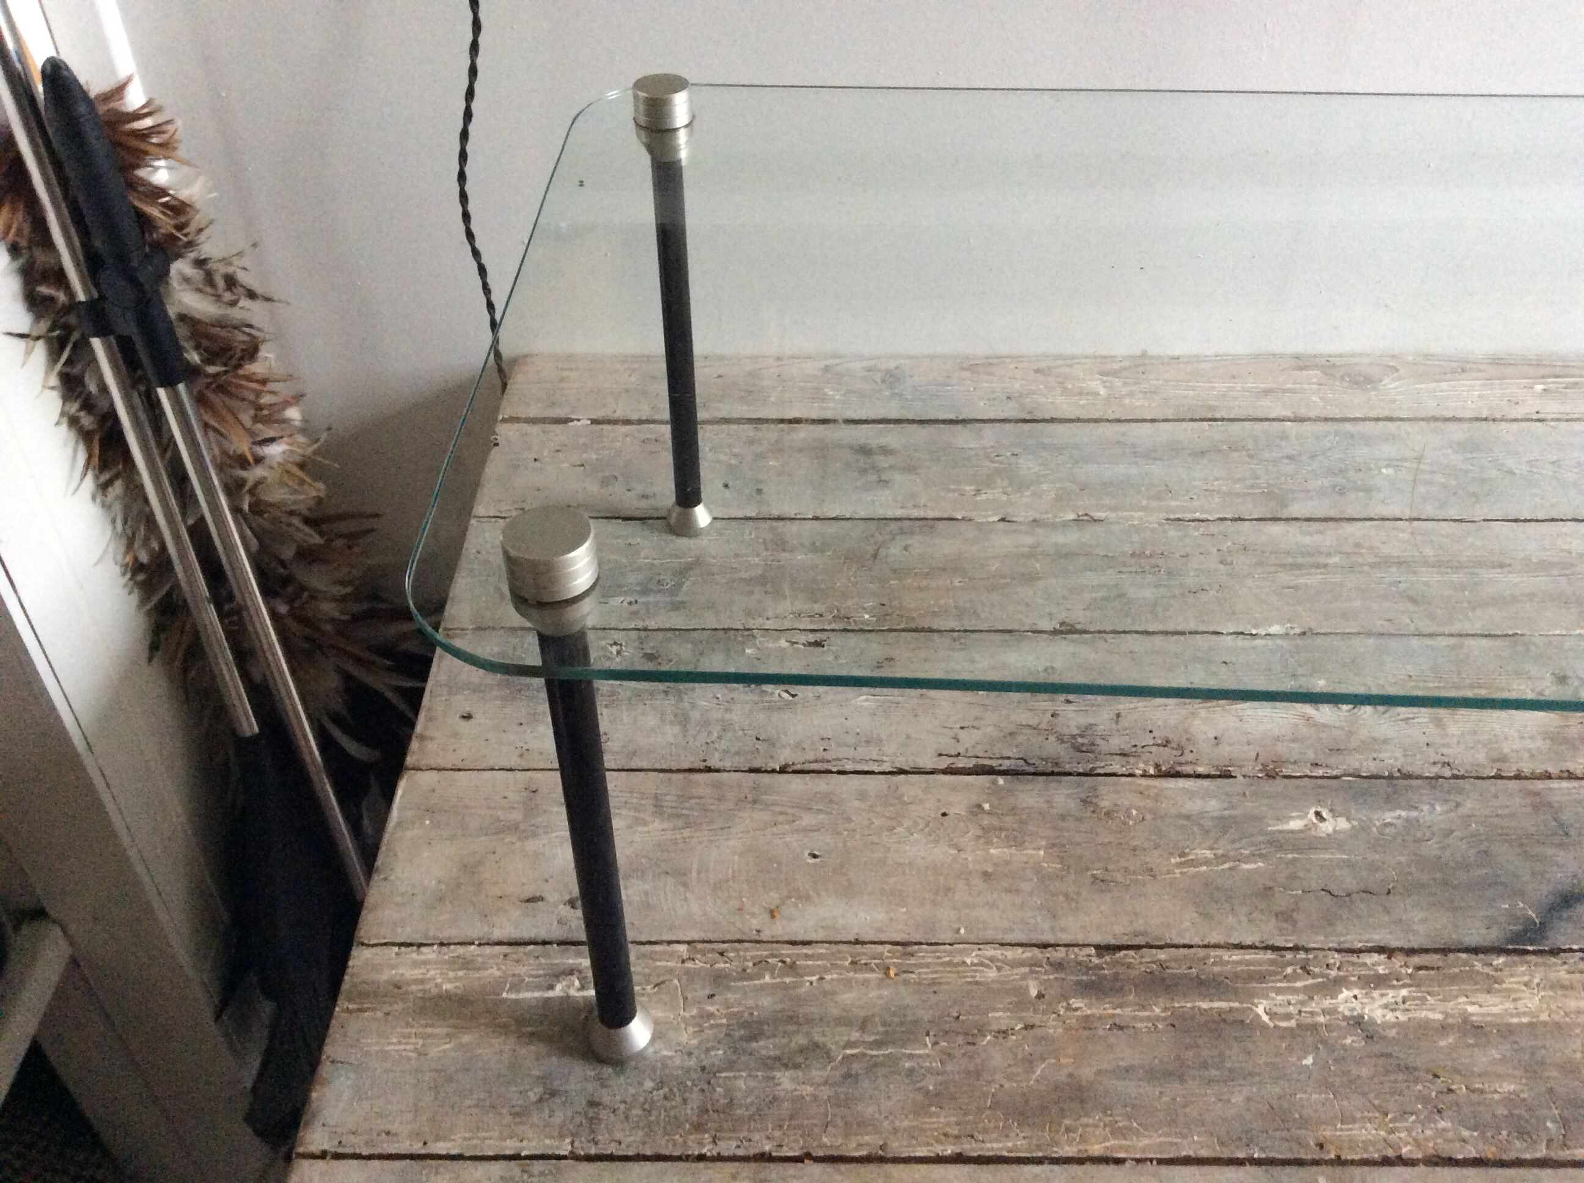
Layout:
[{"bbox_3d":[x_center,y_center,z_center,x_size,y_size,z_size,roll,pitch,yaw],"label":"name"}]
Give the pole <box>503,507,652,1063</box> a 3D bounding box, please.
[{"bbox_3d":[-0.114,0.132,0.829,0.043,0.420,0.043,0,40,1],"label":"pole"}]

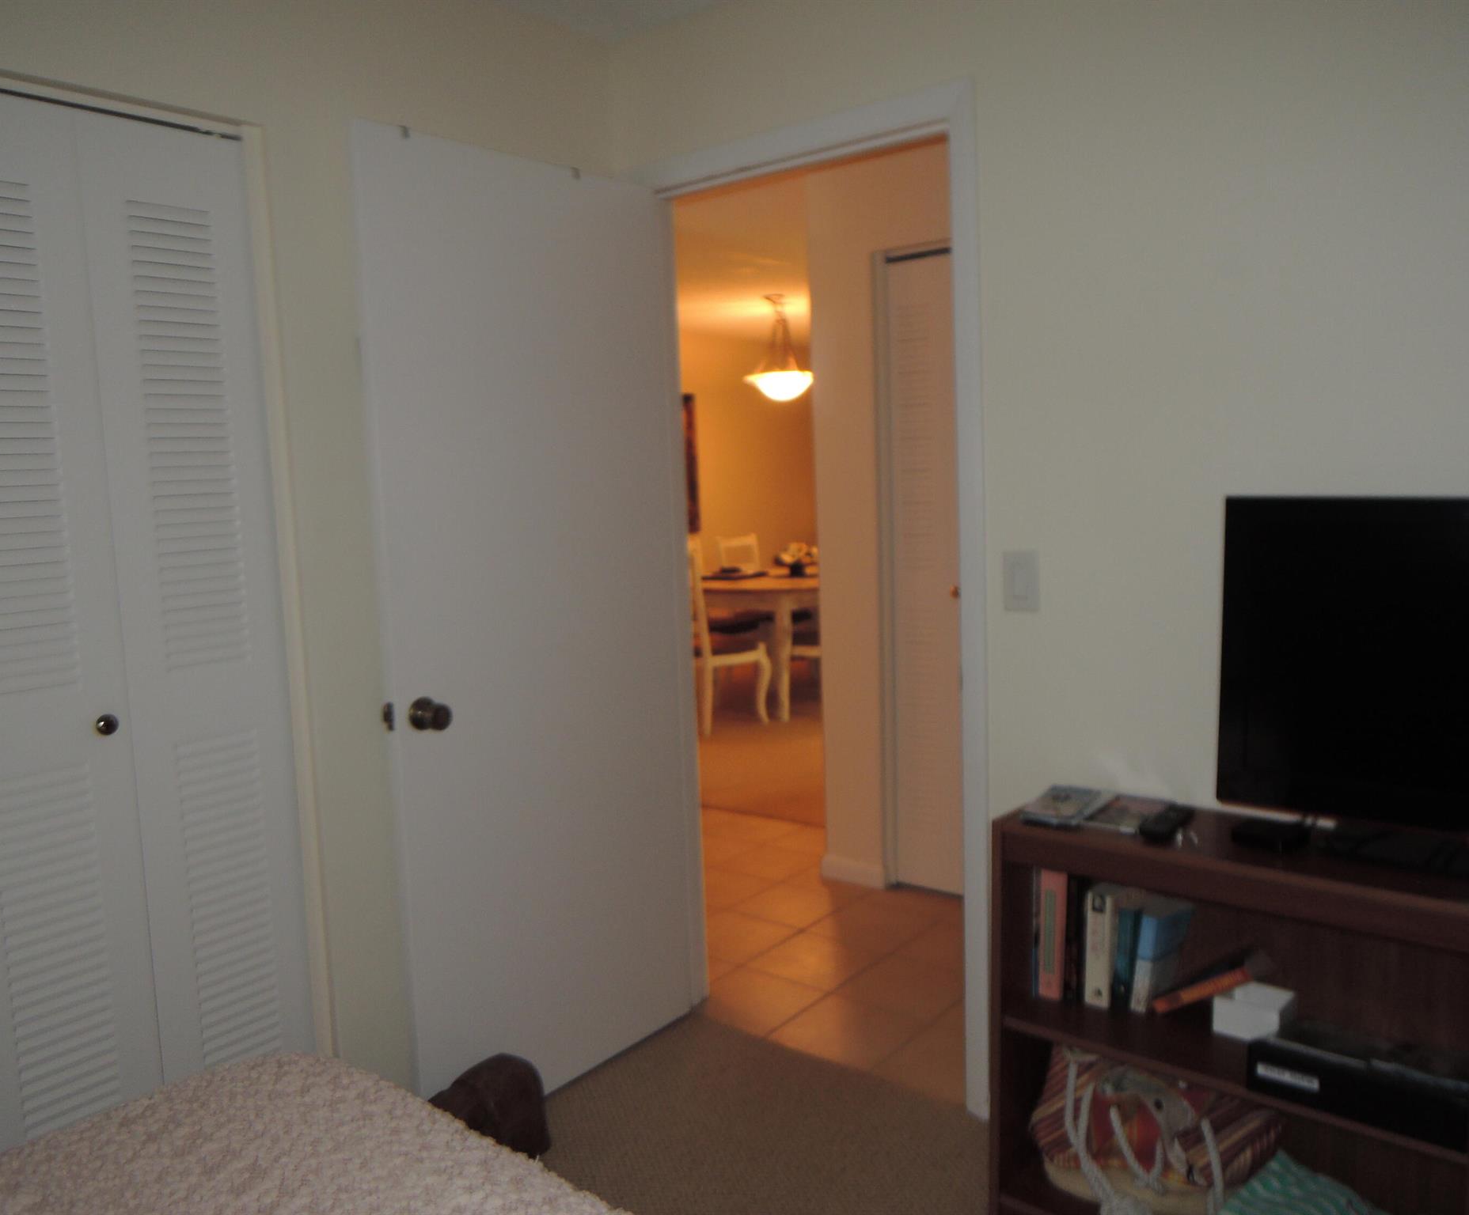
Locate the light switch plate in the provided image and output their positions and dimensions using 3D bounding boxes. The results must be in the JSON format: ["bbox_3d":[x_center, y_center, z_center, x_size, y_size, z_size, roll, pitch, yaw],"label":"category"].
[{"bbox_3d":[0.557,-0.050,2.180,0.071,0.116,0.009,3,8,39],"label":"light switch plate"}]

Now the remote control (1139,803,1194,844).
[{"bbox_3d":[0.738,0.363,1.907,0.050,0.024,0.172,2,8,34],"label":"remote control"}]

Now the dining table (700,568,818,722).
[{"bbox_3d":[0.370,0.177,6.952,1.020,0.770,1.500,3,8,39],"label":"dining table"}]

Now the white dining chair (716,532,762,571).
[{"bbox_3d":[0.225,0.023,7.364,0.530,0.995,0.450,3,8,39],"label":"white dining chair"}]

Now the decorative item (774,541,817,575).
[{"bbox_3d":[0.378,-0.295,6.880,0.270,0.205,0.270,-2,6,0],"label":"decorative item"}]

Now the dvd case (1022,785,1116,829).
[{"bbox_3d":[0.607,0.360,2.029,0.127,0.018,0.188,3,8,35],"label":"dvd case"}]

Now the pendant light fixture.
[{"bbox_3d":[0.268,-1.559,6.750,0.425,0.640,0.425,-2,6,0],"label":"pendant light fixture"}]

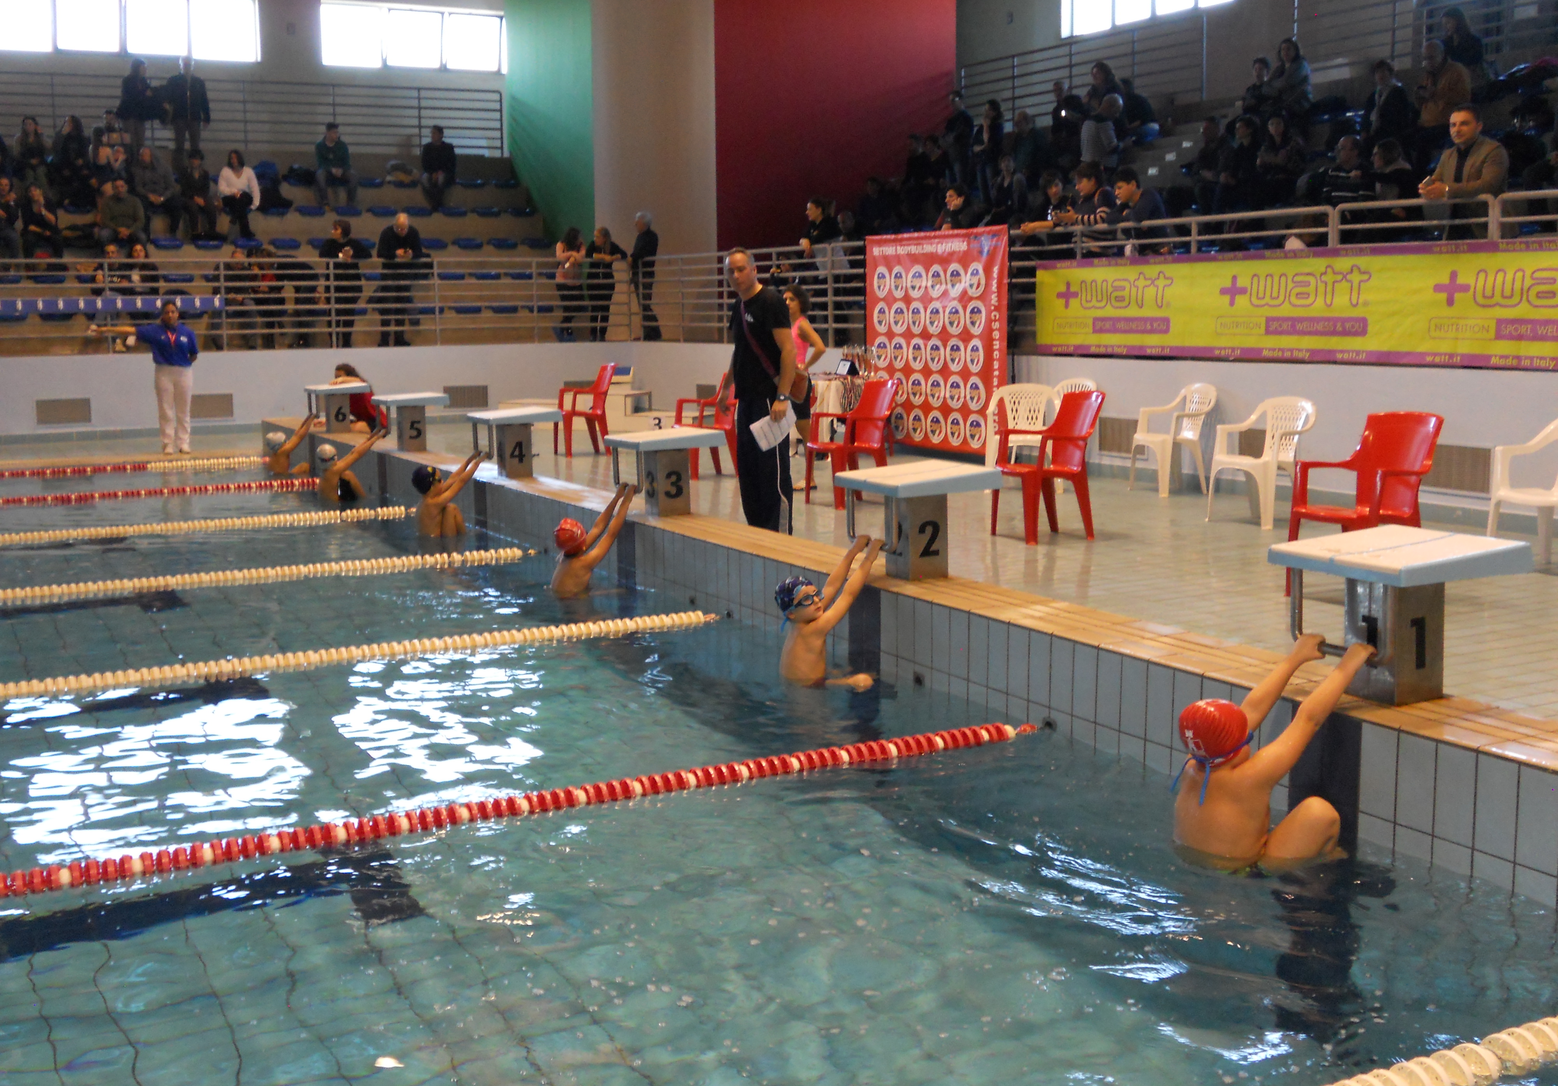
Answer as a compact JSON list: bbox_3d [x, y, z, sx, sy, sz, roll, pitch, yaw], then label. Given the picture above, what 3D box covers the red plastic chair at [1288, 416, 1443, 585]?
[{"bbox_3d":[2.797,-0.165,8.177,0.570,0.880,0.560,-5,9,-28],"label":"red plastic chair"}]

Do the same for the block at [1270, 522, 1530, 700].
[{"bbox_3d":[1.730,0.207,4.801,0.495,0.460,0.490,-5,9,-27],"label":"block"}]

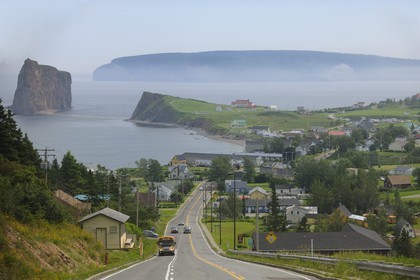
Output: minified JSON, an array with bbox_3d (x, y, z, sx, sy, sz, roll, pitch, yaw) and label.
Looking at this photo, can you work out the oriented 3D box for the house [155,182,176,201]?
[{"bbox_3d":[-20.278,23.468,505.000,9.000,7.600,9.500,0,4,5],"label":"house"}]

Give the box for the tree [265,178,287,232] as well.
[{"bbox_3d":[17.910,17.910,303.000,6.000,14.600,6.000,0,4,0],"label":"tree"}]

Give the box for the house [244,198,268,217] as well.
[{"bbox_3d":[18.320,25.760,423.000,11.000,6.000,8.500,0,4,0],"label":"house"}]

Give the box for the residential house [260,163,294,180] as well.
[{"bbox_3d":[37.764,17.791,620.000,17.000,8.500,10.000,0,4,5],"label":"residential house"}]

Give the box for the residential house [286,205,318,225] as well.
[{"bbox_3d":[30.470,24.540,365.000,10.300,6.100,8.500,0,4,0],"label":"residential house"}]

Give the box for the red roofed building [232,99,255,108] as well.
[{"bbox_3d":[36.925,-40.505,1240.000,25.500,9.800,13.000,0,4,0],"label":"red roofed building"}]

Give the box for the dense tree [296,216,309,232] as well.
[{"bbox_3d":[28.630,26.092,343.000,3.600,5.000,3.600,0,4,0],"label":"dense tree"}]

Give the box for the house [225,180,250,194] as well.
[{"bbox_3d":[13.548,23.461,552.000,11.500,6.800,8.500,0,4,0],"label":"house"}]

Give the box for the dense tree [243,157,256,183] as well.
[{"bbox_3d":[21.920,16.370,615.000,7.800,14.300,7.800,0,4,0],"label":"dense tree"}]

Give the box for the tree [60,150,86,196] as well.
[{"bbox_3d":[-34.741,8.970,280.000,6.000,12.200,6.000,0,4,0],"label":"tree"}]

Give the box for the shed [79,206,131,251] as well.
[{"bbox_3d":[-11.220,9.450,118.300,4.600,3.750,4.700,0,4,4],"label":"shed"}]

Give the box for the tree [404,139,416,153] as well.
[{"bbox_3d":[141.121,4.012,780.000,8.300,9.600,8.300,0,4,0],"label":"tree"}]

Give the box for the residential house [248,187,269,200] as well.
[{"bbox_3d":[19.519,22.585,446.184,7.000,5.500,11.000,0,4,4],"label":"residential house"}]

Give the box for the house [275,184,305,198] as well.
[{"bbox_3d":[37.470,24.030,519.000,14.000,5.600,8.000,0,4,0],"label":"house"}]

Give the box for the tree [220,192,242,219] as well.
[{"bbox_3d":[7.528,22.933,388.000,7.600,8.900,7.600,0,4,0],"label":"tree"}]

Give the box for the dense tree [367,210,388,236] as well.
[{"bbox_3d":[43.530,21.700,288.000,5.600,6.700,5.600,0,4,0],"label":"dense tree"}]

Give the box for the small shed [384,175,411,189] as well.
[{"bbox_3d":[85.048,18.950,500.000,10.300,6.000,8.000,-1,4,-17],"label":"small shed"}]

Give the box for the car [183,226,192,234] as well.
[{"bbox_3d":[-5.430,22.100,270.000,1.850,1.550,4.600,0,-3,-1],"label":"car"}]

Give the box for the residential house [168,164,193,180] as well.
[{"bbox_3d":[-17.109,18.535,632.000,12.500,8.600,10.000,-1,4,-12],"label":"residential house"}]

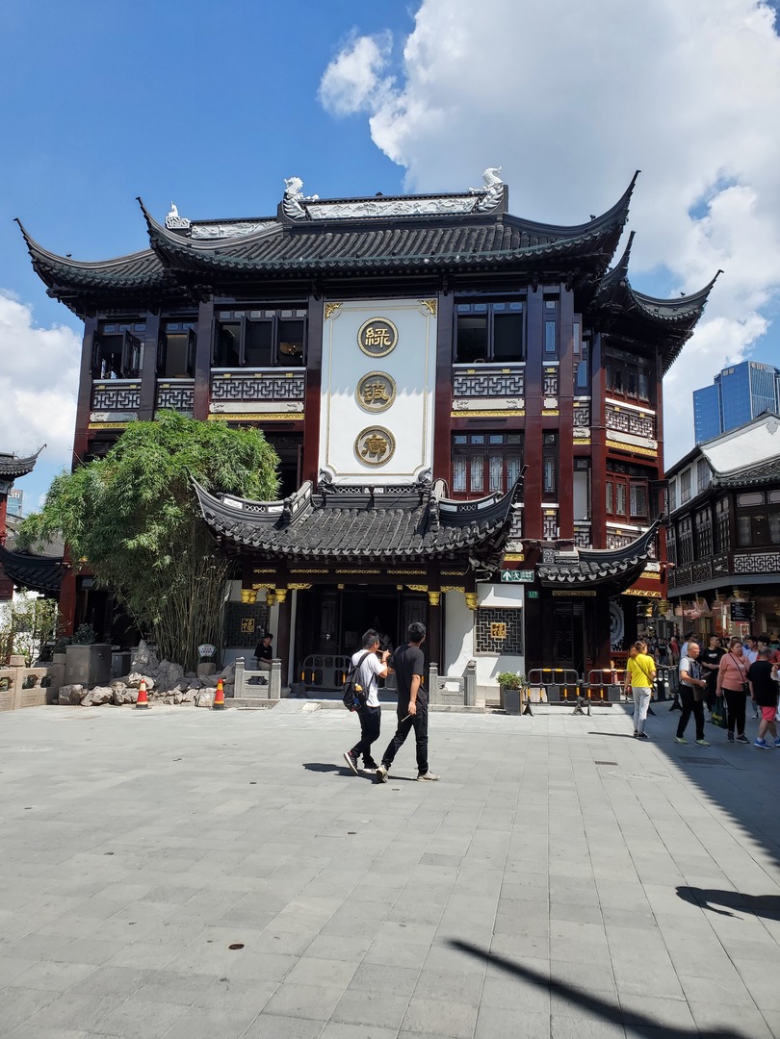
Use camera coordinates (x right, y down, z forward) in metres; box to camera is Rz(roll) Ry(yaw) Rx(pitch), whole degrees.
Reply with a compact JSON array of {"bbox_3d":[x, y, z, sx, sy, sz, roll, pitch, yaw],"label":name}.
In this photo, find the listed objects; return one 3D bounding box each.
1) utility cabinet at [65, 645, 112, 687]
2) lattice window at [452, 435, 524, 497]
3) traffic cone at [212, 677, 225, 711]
[{"bbox_3d":[-6.933,3.451,18.042,0.570,1.080,0.940,0,-9,6],"label":"utility cabinet"},{"bbox_3d":[2.461,-1.321,19.671,1.799,1.804,0.120,0,-9,6],"label":"lattice window"},{"bbox_3d":[-3.542,3.611,16.231,0.380,0.650,0.380,3,-9,-13],"label":"traffic cone"}]

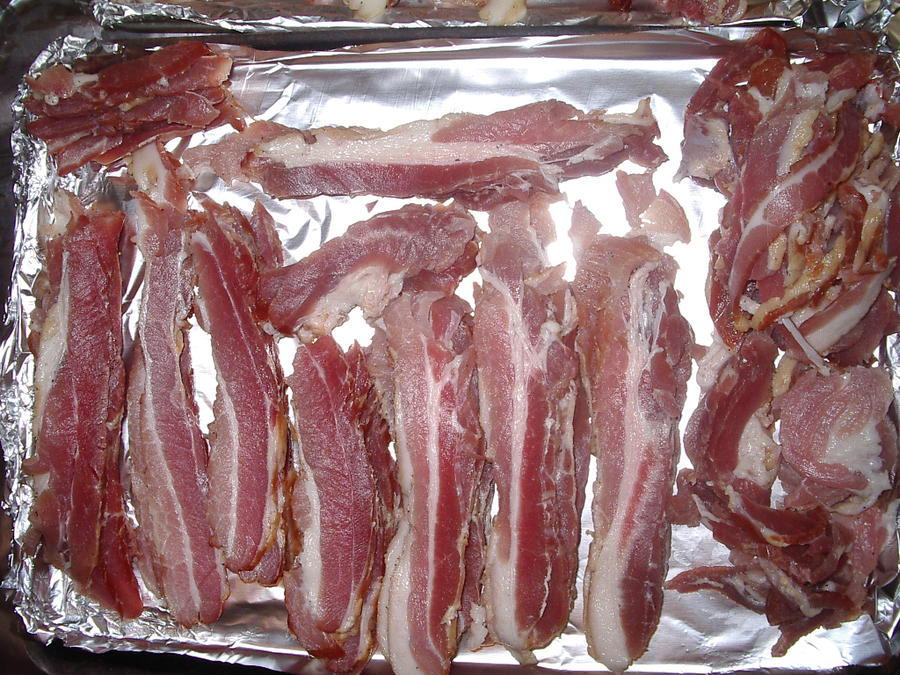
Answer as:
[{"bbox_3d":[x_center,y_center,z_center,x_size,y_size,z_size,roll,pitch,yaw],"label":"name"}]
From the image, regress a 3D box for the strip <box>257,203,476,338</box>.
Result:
[{"bbox_3d":[-0.042,-0.035,0.497,0.115,0.013,0.051,-23,87,-1],"label":"strip"}]

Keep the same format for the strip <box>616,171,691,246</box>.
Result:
[{"bbox_3d":[0.103,-0.066,0.502,0.040,0.006,0.035,5,87,0],"label":"strip"}]

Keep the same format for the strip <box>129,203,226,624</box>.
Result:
[{"bbox_3d":[-0.142,0.035,0.494,0.043,0.011,0.217,-6,87,0],"label":"strip"}]

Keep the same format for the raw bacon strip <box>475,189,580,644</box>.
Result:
[{"bbox_3d":[0.041,0.044,0.493,0.052,0.012,0.228,-2,87,0],"label":"raw bacon strip"}]

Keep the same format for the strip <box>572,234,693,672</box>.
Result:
[{"bbox_3d":[0.095,0.057,0.493,0.059,0.012,0.215,-3,87,0],"label":"strip"}]

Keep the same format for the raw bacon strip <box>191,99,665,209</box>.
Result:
[{"bbox_3d":[-0.011,-0.089,0.500,0.239,0.012,0.056,-4,87,0],"label":"raw bacon strip"}]

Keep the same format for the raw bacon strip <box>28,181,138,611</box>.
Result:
[{"bbox_3d":[-0.187,0.033,0.494,0.055,0.012,0.213,-3,87,0],"label":"raw bacon strip"}]

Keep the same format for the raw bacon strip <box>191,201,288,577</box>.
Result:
[{"bbox_3d":[-0.104,0.025,0.494,0.045,0.012,0.187,-3,87,0],"label":"raw bacon strip"}]

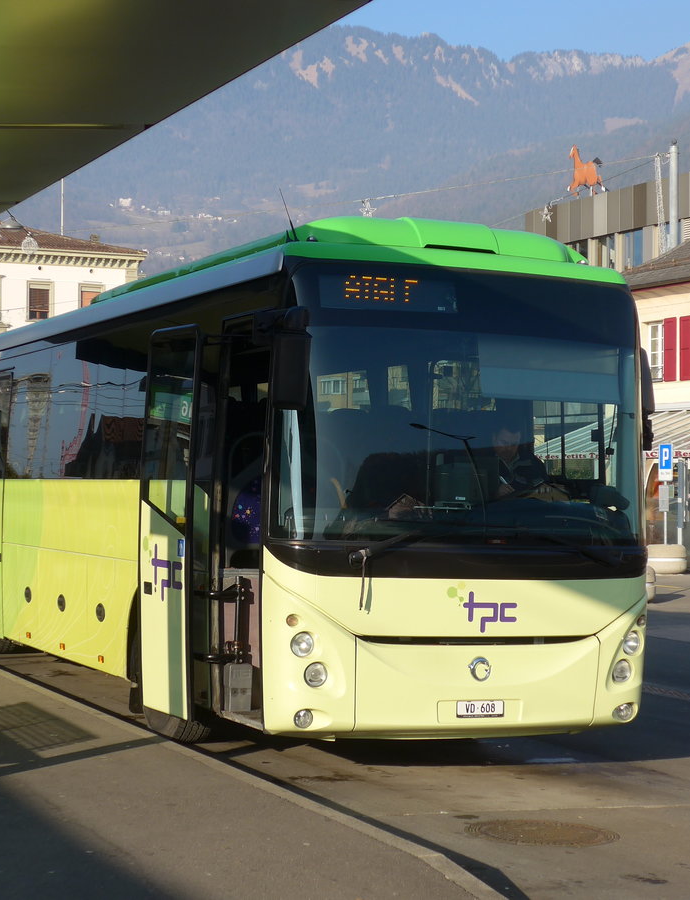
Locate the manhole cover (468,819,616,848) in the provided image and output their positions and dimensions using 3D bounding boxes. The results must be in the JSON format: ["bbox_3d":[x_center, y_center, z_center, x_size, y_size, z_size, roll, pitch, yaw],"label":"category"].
[{"bbox_3d":[0.993,1.936,9.600,0.770,0.030,0.770,1,-1,0],"label":"manhole cover"}]

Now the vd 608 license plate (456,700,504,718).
[{"bbox_3d":[0.789,1.514,11.130,0.310,0.098,0.020,2,-1,-23],"label":"vd 608 license plate"}]

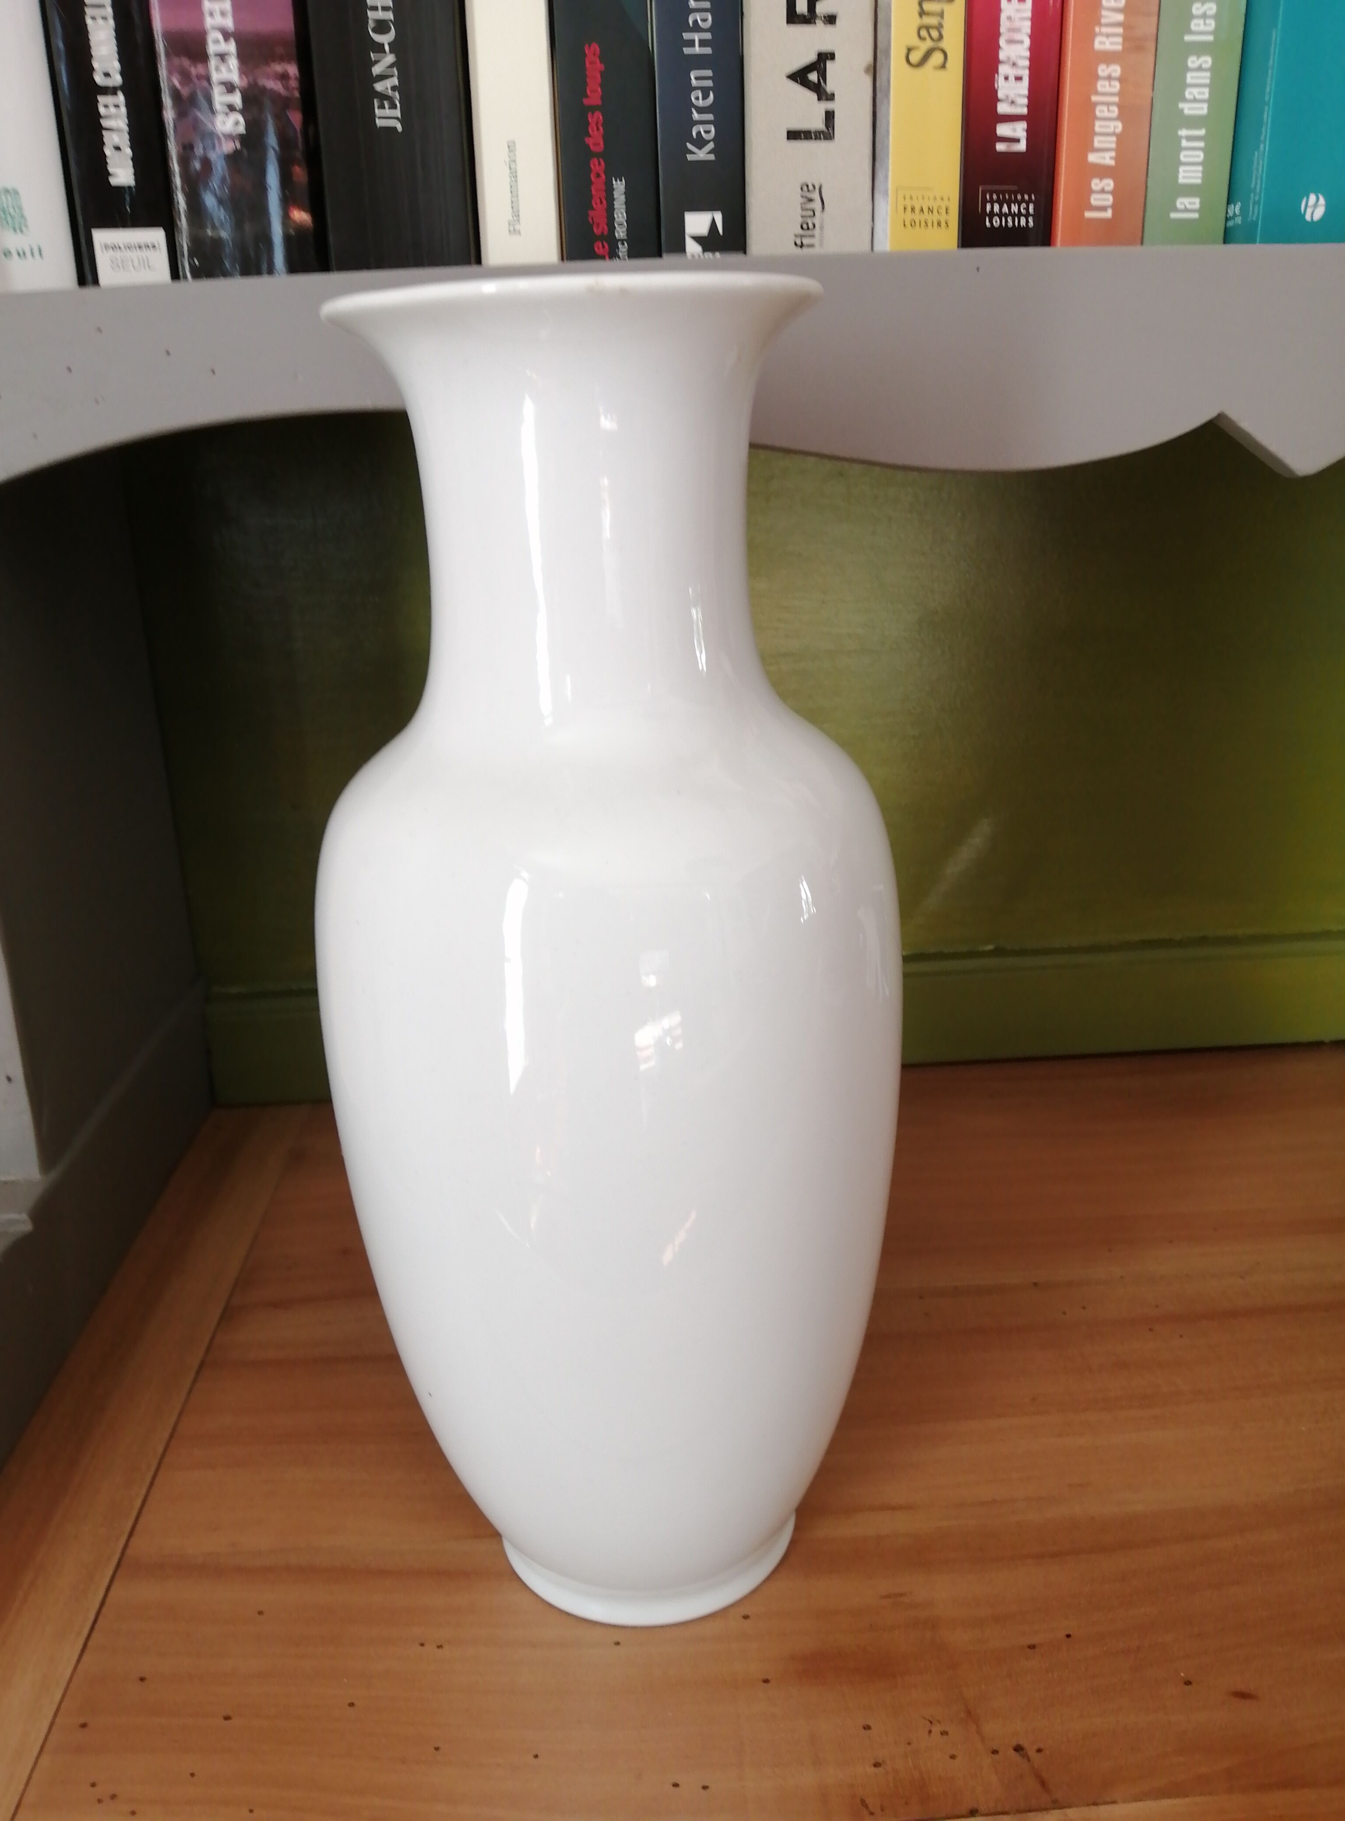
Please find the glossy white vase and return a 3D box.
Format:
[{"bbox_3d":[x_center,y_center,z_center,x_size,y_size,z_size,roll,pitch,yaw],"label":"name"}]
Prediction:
[{"bbox_3d":[-0.016,0.025,0.391,0.159,0.367,0.159,-3,18,0],"label":"glossy white vase"}]

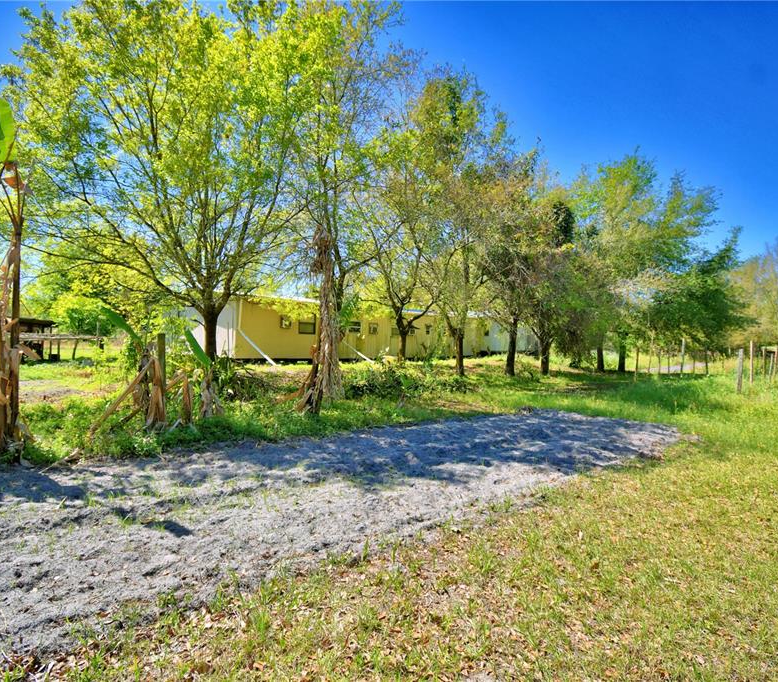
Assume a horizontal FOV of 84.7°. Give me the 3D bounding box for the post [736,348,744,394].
[{"bbox_3d":[10.549,0.936,12.800,0.105,1.400,0.105,2,-1,39],"label":"post"}]

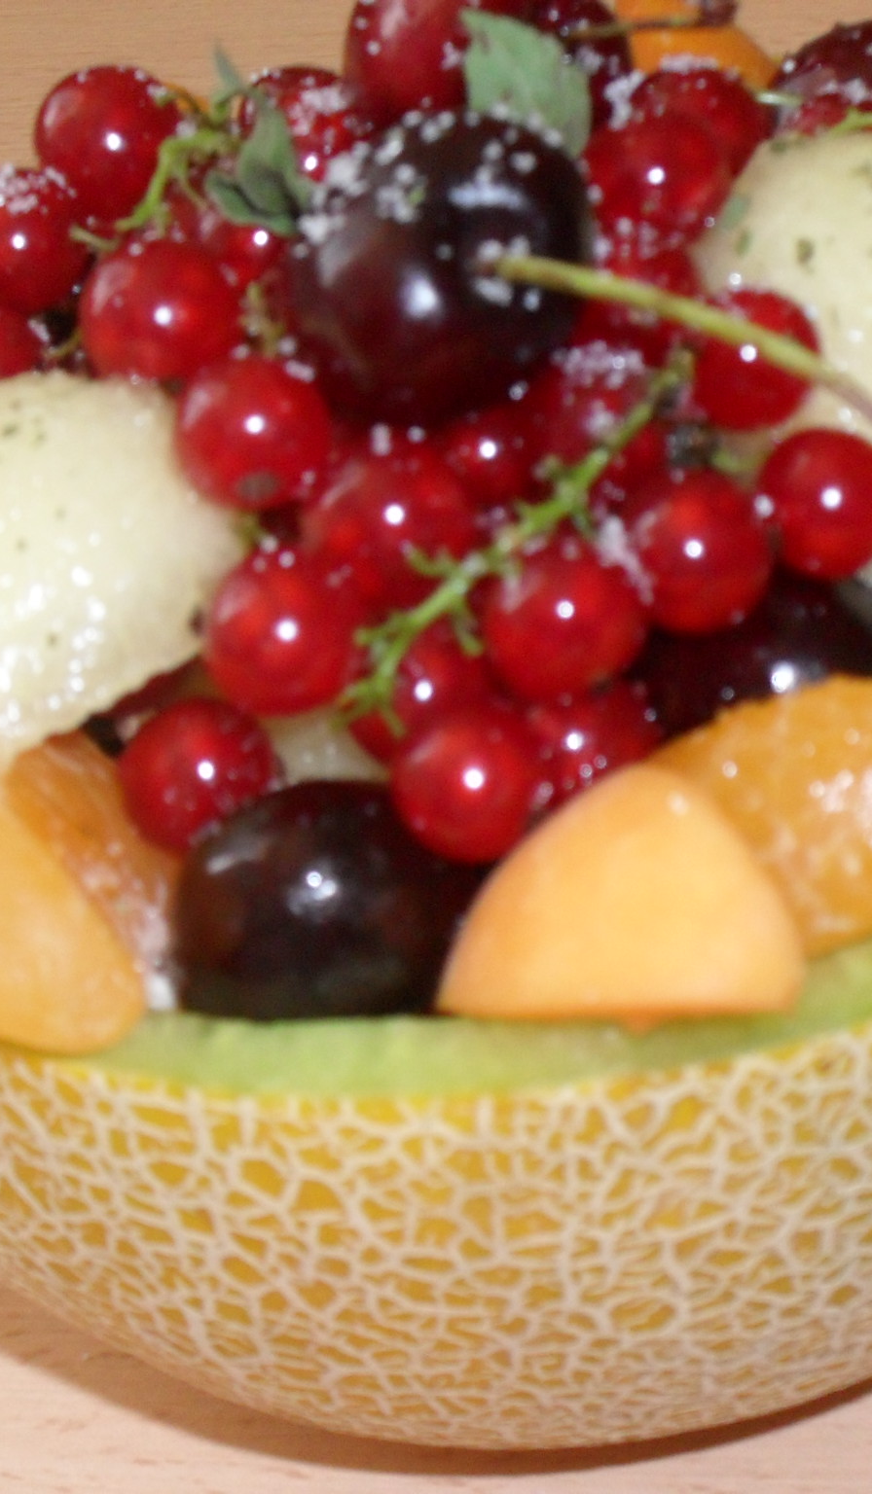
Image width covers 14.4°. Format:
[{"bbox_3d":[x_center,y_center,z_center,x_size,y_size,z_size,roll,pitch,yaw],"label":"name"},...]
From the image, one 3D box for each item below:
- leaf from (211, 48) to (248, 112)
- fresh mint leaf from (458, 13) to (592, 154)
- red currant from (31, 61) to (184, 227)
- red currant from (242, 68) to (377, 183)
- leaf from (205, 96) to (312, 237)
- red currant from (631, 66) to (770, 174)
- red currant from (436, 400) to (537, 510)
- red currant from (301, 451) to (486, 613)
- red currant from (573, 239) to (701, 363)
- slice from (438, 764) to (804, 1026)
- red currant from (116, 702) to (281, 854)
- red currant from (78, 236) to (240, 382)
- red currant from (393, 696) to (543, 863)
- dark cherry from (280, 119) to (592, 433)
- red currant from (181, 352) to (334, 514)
[{"bbox_3d":[-0.016,-0.053,0.273,0.004,0.006,0.002,-28,6,-13],"label":"leaf"},{"bbox_3d":[0.007,-0.052,0.273,0.011,0.003,0.013,0,72,0],"label":"fresh mint leaf"},{"bbox_3d":[-0.024,-0.044,0.254,0.011,0.011,0.011,-4,37,0],"label":"red currant"},{"bbox_3d":[-0.009,-0.045,0.255,0.010,0.010,0.010,1,37,0],"label":"red currant"},{"bbox_3d":[-0.014,-0.045,0.270,0.009,0.004,0.012,0,72,0],"label":"leaf"},{"bbox_3d":[0.021,-0.048,0.270,0.011,0.011,0.011,0,32,0],"label":"red currant"},{"bbox_3d":[0.004,-0.022,0.261,0.009,0.009,0.009,-6,34,0],"label":"red currant"},{"bbox_3d":[-0.003,-0.015,0.240,0.012,0.012,0.012,1,37,0],"label":"red currant"},{"bbox_3d":[0.015,-0.032,0.249,0.010,0.010,0.010,1,37,0],"label":"red currant"},{"bbox_3d":[0.013,0.009,0.239,0.026,0.019,0.023,-6,34,0],"label":"slice"},{"bbox_3d":[-0.016,0.002,0.234,0.011,0.011,0.011,-4,37,0],"label":"red currant"},{"bbox_3d":[-0.020,-0.031,0.246,0.011,0.011,0.011,1,37,0],"label":"red currant"},{"bbox_3d":[0.002,0.002,0.235,0.011,0.011,0.011,-4,37,0],"label":"red currant"},{"bbox_3d":[0.000,-0.035,0.255,0.022,0.022,0.021,-32,2,-31],"label":"dark cherry"},{"bbox_3d":[-0.013,-0.023,0.250,0.011,0.011,0.011,0,32,0],"label":"red currant"}]

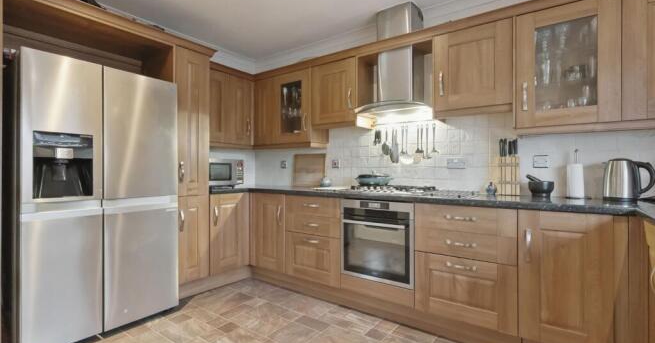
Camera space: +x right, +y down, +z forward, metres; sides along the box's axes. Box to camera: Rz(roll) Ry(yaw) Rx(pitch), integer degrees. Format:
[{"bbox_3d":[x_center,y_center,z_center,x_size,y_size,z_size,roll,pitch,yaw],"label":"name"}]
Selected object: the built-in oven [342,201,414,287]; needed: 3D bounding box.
[{"bbox_3d":[0.508,0.515,2.377,0.595,0.595,0.560,0,0,35],"label":"built-in oven"}]

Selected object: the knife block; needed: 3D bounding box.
[{"bbox_3d":[1.317,0.036,2.111,0.155,0.280,0.110,0,0,35],"label":"knife block"}]

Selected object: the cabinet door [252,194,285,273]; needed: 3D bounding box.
[{"bbox_3d":[-0.553,0.584,2.811,0.406,0.718,0.025,0,0,34],"label":"cabinet door"}]

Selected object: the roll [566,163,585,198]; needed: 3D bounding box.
[{"bbox_3d":[1.630,0.058,1.910,0.095,0.230,0.095,0,0,34],"label":"roll"}]

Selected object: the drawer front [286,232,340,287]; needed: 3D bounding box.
[{"bbox_3d":[-0.131,0.741,2.507,0.589,0.394,0.025,0,0,34],"label":"drawer front"}]

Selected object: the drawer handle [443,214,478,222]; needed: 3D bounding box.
[{"bbox_3d":[0.839,0.291,1.831,0.178,0.018,0.030,0,0,34],"label":"drawer handle"}]

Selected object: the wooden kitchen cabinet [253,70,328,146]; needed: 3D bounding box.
[{"bbox_3d":[-0.422,-0.641,3.212,0.860,0.794,0.325,0,0,34],"label":"wooden kitchen cabinet"}]

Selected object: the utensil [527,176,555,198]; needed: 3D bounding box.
[{"bbox_3d":[1.428,0.100,1.950,0.155,0.150,0.140,0,0,35],"label":"utensil"}]

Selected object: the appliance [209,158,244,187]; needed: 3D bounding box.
[{"bbox_3d":[-1.165,0.032,3.000,0.360,0.285,0.460,0,0,37],"label":"appliance"}]

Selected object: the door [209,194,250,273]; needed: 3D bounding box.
[{"bbox_3d":[-0.923,0.578,2.764,0.025,0.725,0.410,0,0,37],"label":"door"}]

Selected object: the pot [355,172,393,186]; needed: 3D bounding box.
[{"bbox_3d":[0.403,0.070,2.550,0.315,0.118,0.280,0,0,18],"label":"pot"}]

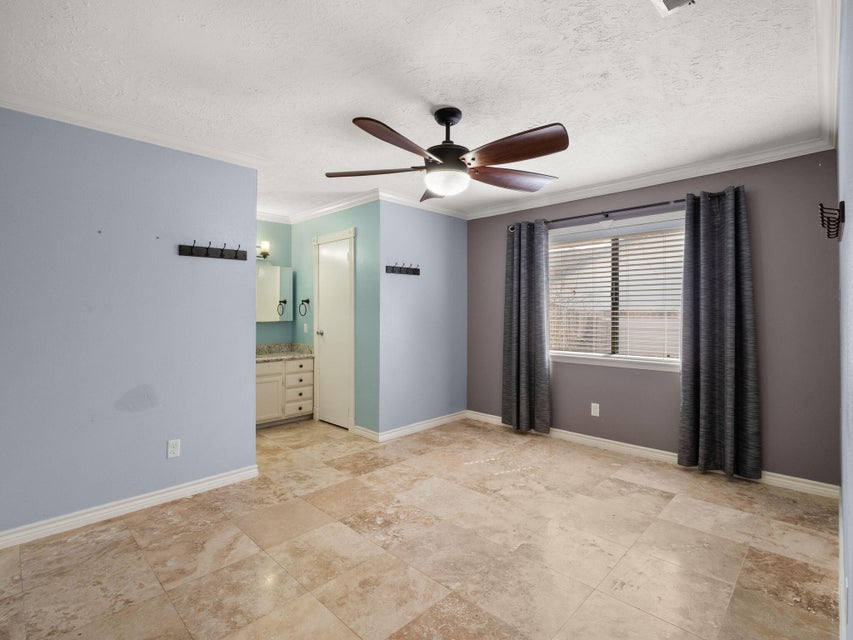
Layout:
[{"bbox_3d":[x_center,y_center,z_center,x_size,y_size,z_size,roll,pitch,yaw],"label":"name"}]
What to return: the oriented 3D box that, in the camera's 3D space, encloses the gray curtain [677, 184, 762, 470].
[{"bbox_3d":[2.222,0.092,2.991,0.500,2.160,0.140,1,2,42],"label":"gray curtain"}]

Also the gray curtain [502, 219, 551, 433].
[{"bbox_3d":[1.031,0.067,4.075,0.500,2.150,0.140,1,2,42],"label":"gray curtain"}]

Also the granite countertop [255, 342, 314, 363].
[{"bbox_3d":[-1.965,0.383,4.397,1.250,0.160,0.540,-1,2,-44],"label":"granite countertop"}]

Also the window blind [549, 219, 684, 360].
[{"bbox_3d":[1.678,-0.250,3.620,1.240,1.150,0.060,1,2,42],"label":"window blind"}]

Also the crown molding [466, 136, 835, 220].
[{"bbox_3d":[1.578,-1.194,3.604,3.030,0.085,0.085,1,2,42],"label":"crown molding"}]

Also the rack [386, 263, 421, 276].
[{"bbox_3d":[-0.208,-0.521,4.013,0.452,0.110,0.065,-1,2,-44],"label":"rack"}]

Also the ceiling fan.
[{"bbox_3d":[0.108,-0.966,2.320,1.430,0.480,1.420,1,2,42],"label":"ceiling fan"}]

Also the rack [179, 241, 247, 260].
[{"bbox_3d":[-1.488,-0.495,2.793,0.452,0.110,0.065,-1,2,-44],"label":"rack"}]

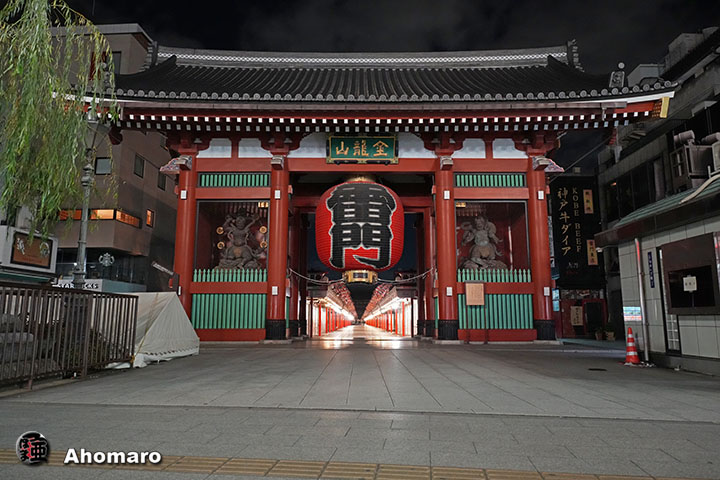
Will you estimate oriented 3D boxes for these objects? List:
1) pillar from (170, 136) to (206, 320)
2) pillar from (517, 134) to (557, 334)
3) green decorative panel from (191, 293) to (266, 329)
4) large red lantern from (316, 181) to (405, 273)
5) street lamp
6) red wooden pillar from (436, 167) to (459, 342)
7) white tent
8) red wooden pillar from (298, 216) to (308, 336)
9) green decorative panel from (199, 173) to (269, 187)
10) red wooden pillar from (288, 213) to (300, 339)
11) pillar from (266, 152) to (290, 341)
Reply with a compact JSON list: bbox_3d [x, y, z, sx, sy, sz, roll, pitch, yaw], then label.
[{"bbox_3d":[-5.985,0.184,17.095,0.630,6.327,0.630,0,-9,0],"label":"pillar"},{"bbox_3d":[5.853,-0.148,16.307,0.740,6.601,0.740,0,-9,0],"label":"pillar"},{"bbox_3d":[-4.372,2.373,16.686,2.536,1.183,0.100,0,-9,0],"label":"green decorative panel"},{"bbox_3d":[0.019,-0.433,18.715,3.290,3.787,3.290,0,-9,0],"label":"large red lantern"},{"bbox_3d":[-5.052,-0.130,9.123,0.660,4.623,0.660,0,-9,0],"label":"street lamp"},{"bbox_3d":[2.966,0.233,17.087,0.630,6.227,0.630,0,-9,0],"label":"red wooden pillar"},{"bbox_3d":[-4.080,1.550,8.918,1.500,1.240,2.450,-2,-9,10],"label":"white tent"},{"bbox_3d":[-2.750,1.308,23.349,0.610,6.127,0.610,0,-9,0],"label":"red wooden pillar"},{"bbox_3d":[-4.353,-2.076,17.414,2.508,0.533,0.100,0,-9,0],"label":"green decorative panel"},{"bbox_3d":[-2.652,1.238,19.191,0.600,4.919,0.600,0,-9,0],"label":"red wooden pillar"},{"bbox_3d":[-2.798,0.233,17.087,0.630,6.227,0.630,0,-9,0],"label":"pillar"}]

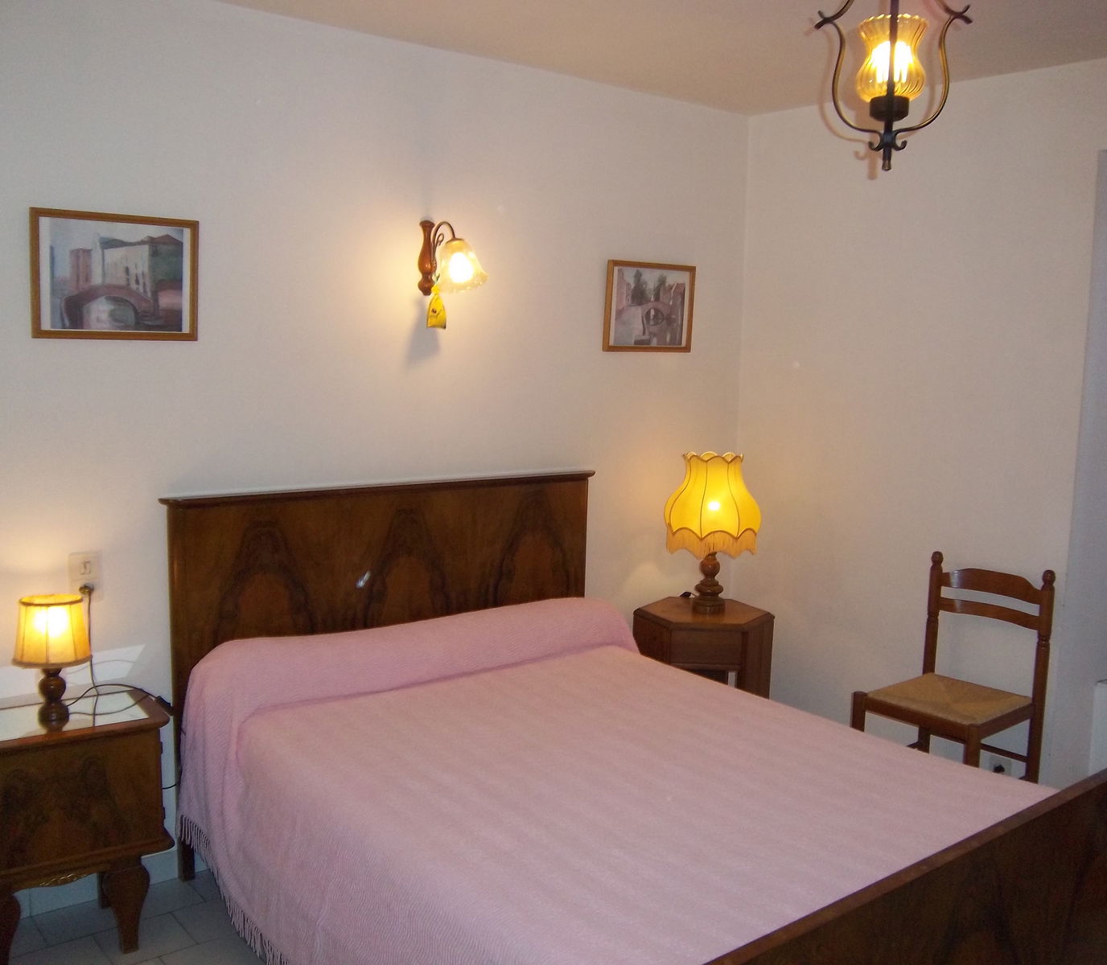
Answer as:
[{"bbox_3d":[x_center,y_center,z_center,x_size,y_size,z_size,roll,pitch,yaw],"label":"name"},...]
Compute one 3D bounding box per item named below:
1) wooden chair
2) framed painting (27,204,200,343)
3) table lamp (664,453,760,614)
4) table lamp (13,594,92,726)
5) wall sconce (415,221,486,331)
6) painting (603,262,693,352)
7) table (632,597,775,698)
[{"bbox_3d":[1.300,0.716,3.437,0.430,0.890,0.430,-4,9,-39],"label":"wooden chair"},{"bbox_3d":[-1.167,-0.552,2.802,0.430,0.332,0.020,-4,8,-36],"label":"framed painting"},{"bbox_3d":[0.592,0.189,3.872,0.360,0.580,0.360,2,7,5],"label":"table lamp"},{"bbox_3d":[-1.273,0.446,2.636,0.197,0.310,0.197,-4,8,-36],"label":"table lamp"},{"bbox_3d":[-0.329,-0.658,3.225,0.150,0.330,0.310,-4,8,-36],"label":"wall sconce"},{"bbox_3d":[0.375,-0.660,3.939,0.442,0.330,0.020,-4,8,-36],"label":"painting"},{"bbox_3d":[0.551,0.785,3.913,0.506,0.615,0.433,2,7,5],"label":"table"}]

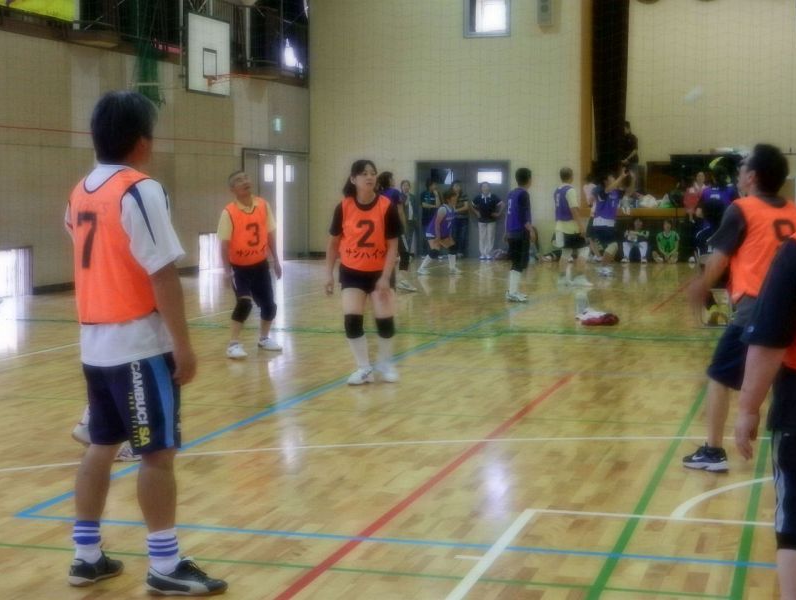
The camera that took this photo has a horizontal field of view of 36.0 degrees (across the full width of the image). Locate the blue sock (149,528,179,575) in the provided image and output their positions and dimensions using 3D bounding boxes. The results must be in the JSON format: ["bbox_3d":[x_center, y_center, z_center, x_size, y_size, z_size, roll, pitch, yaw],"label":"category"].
[{"bbox_3d":[-0.797,0.857,4.180,0.110,0.145,0.100,-1,5,-12],"label":"blue sock"}]

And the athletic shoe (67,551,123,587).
[{"bbox_3d":[-1.071,0.928,4.350,0.100,0.110,0.275,1,5,25],"label":"athletic shoe"}]

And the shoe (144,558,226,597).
[{"bbox_3d":[-0.727,0.951,4.218,0.275,0.115,0.100,0,5,5],"label":"shoe"}]

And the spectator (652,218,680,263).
[{"bbox_3d":[5.412,-1.210,24.800,0.520,0.860,0.620,1,5,12],"label":"spectator"}]

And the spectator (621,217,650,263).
[{"bbox_3d":[4.589,-1.174,23.654,0.560,0.880,0.650,1,5,12],"label":"spectator"}]

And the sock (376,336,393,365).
[{"bbox_3d":[-0.099,0.369,8.970,0.105,0.200,0.110,-2,5,-18],"label":"sock"}]

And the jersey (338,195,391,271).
[{"bbox_3d":[-0.246,-0.494,8.900,0.380,0.540,0.270,-1,5,-3],"label":"jersey"}]

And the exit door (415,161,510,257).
[{"bbox_3d":[1.362,-1.937,26.000,2.050,2.040,0.140,1,5,16],"label":"exit door"}]

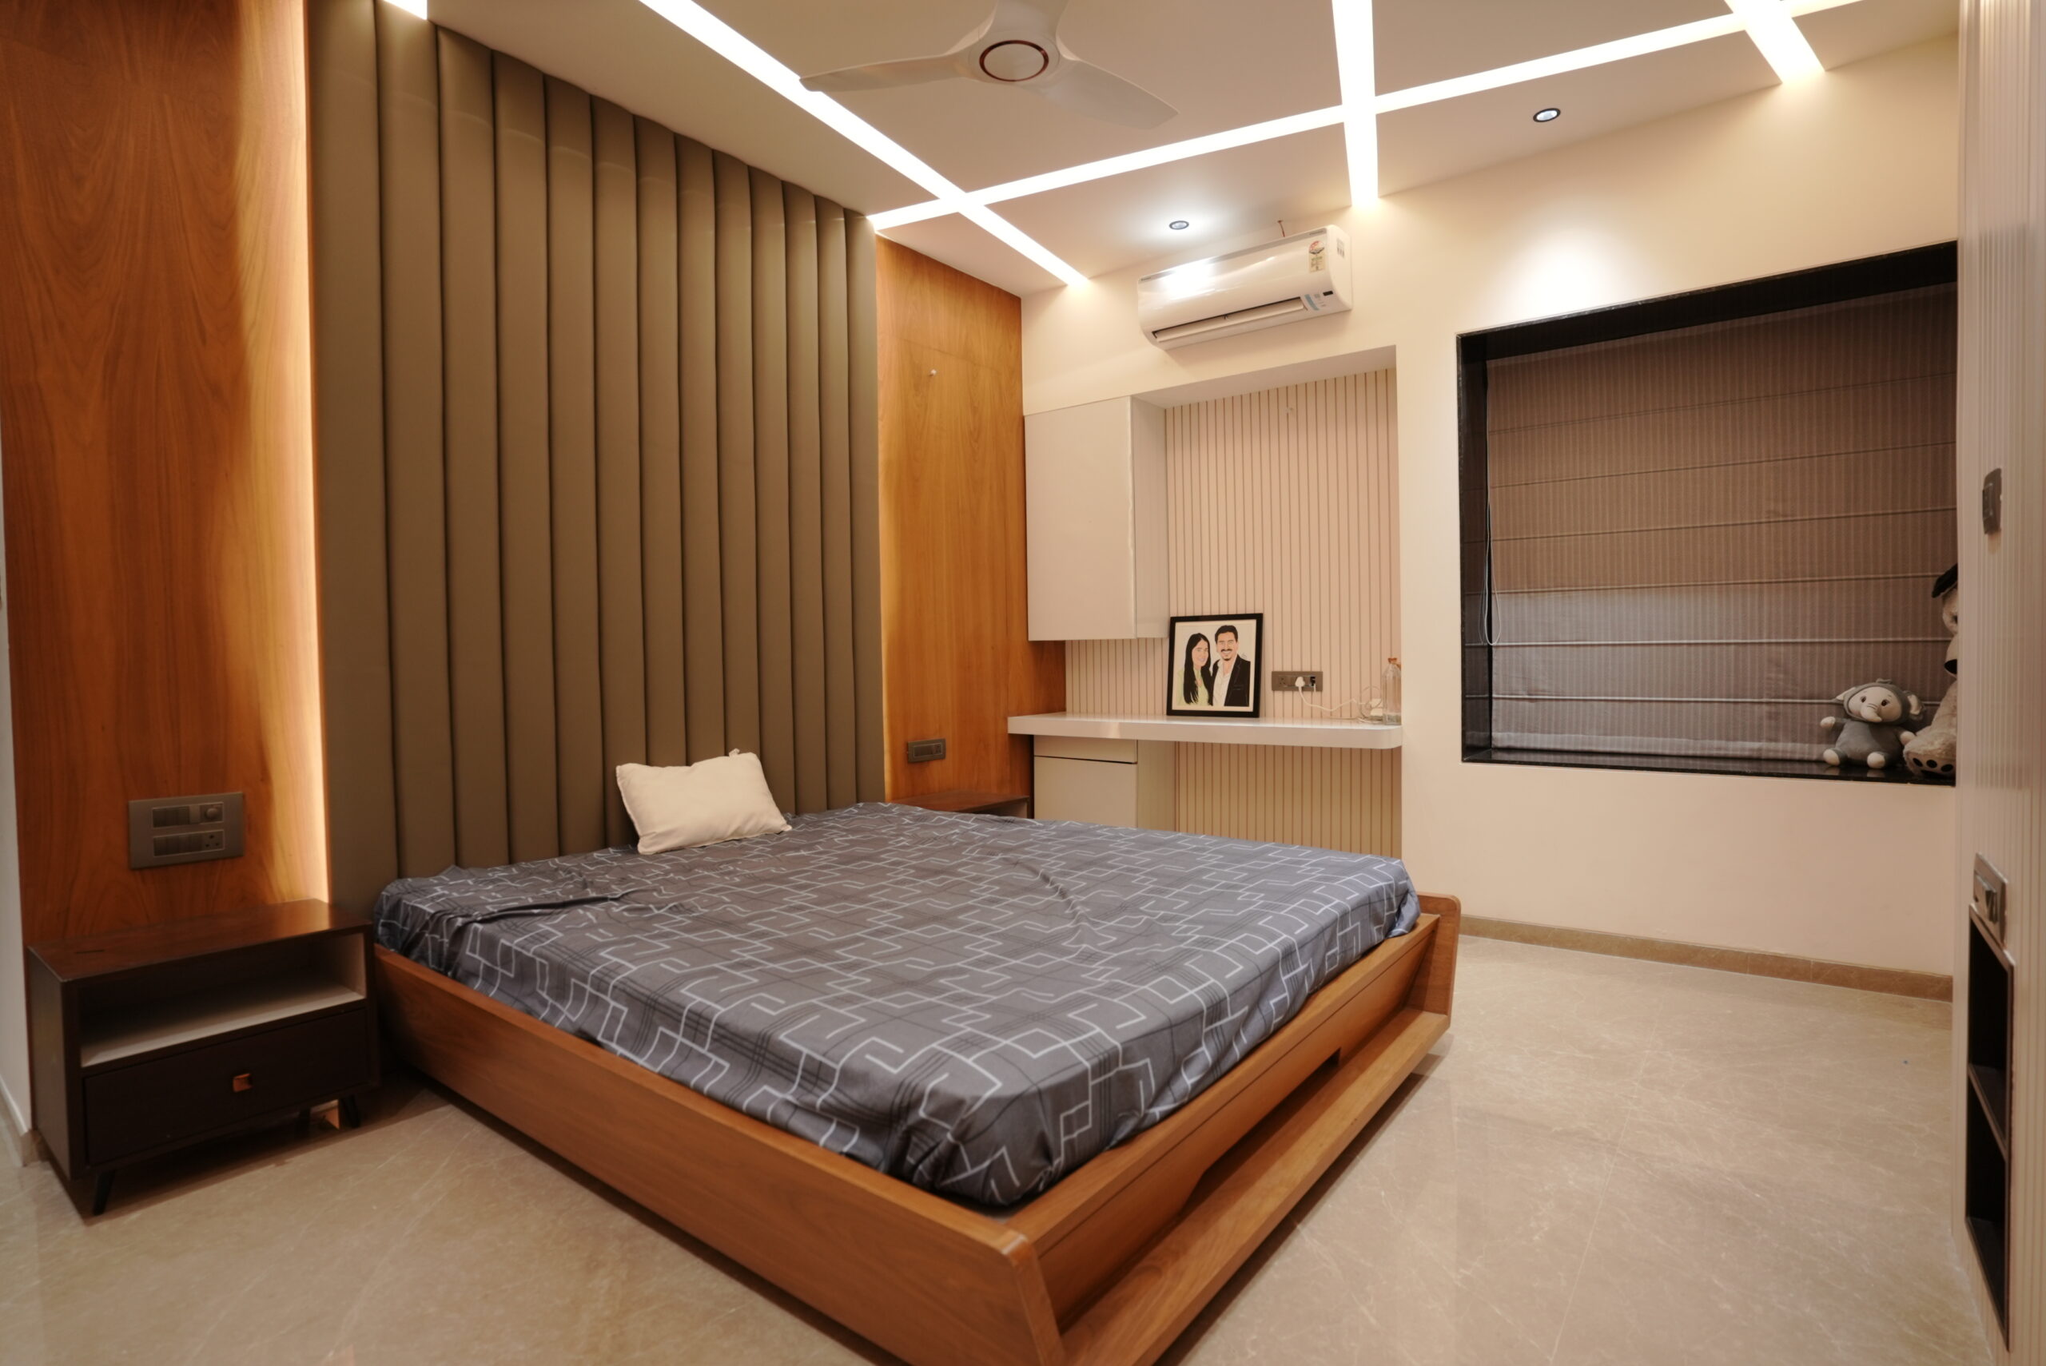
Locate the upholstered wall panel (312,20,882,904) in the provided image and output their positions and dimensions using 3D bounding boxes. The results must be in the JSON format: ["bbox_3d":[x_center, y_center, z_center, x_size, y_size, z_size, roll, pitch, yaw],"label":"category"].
[{"bbox_3d":[-1.191,-0.448,3.236,0.074,2.835,1.957,0,2,37],"label":"upholstered wall panel"}]

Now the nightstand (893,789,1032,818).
[{"bbox_3d":[-0.306,0.728,4.129,0.423,0.465,0.506,0,2,37],"label":"nightstand"}]

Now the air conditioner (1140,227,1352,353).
[{"bbox_3d":[0.912,-1.649,4.055,0.865,0.311,0.211,0,2,37],"label":"air conditioner"}]

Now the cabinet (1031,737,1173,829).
[{"bbox_3d":[0.402,0.599,4.869,0.608,0.673,0.359,0,2,37],"label":"cabinet"}]

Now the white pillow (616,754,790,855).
[{"bbox_3d":[-1.004,0.366,3.068,0.130,0.300,0.525,-40,-22,31],"label":"white pillow"}]

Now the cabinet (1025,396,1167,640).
[{"bbox_3d":[0.375,-0.781,4.846,0.618,1.134,0.359,0,2,37],"label":"cabinet"}]

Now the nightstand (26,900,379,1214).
[{"bbox_3d":[-1.803,0.791,2.155,0.412,0.465,0.508,0,2,37],"label":"nightstand"}]

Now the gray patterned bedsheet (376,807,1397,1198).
[{"bbox_3d":[-0.315,0.573,2.574,2.120,0.164,1.830,0,2,37],"label":"gray patterned bedsheet"}]

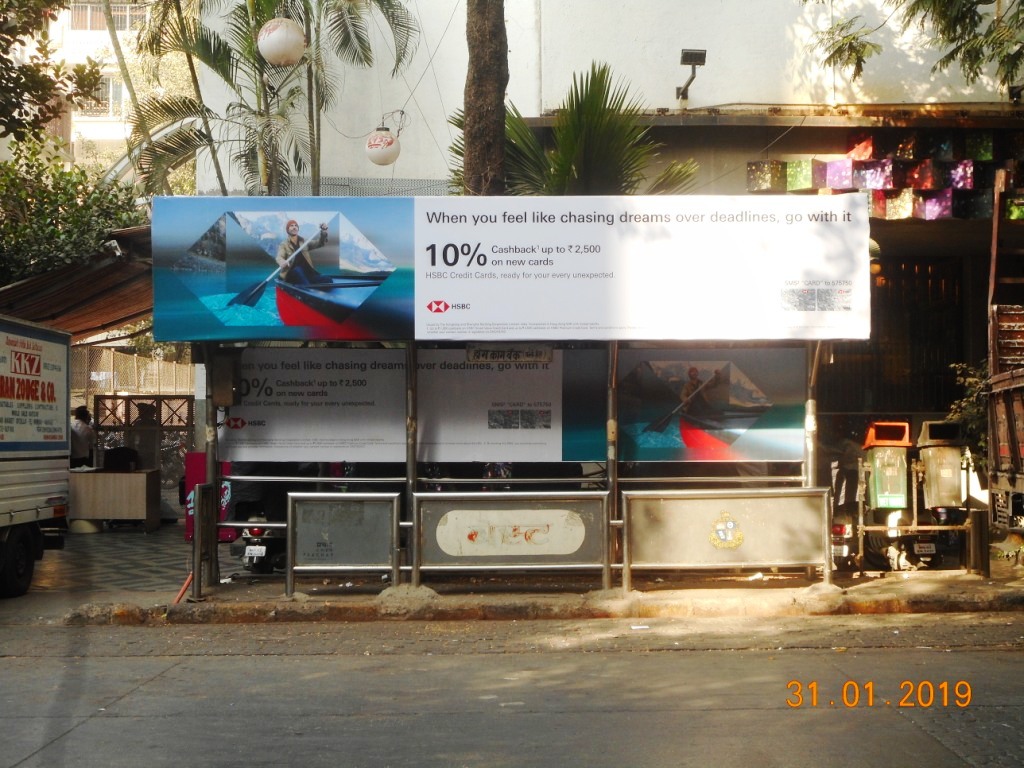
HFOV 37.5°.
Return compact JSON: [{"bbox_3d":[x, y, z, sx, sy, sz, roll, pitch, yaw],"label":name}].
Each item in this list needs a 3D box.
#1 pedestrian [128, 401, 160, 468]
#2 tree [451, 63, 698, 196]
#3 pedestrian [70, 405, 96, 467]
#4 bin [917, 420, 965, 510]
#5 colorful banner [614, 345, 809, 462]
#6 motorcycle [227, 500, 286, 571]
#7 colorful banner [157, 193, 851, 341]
[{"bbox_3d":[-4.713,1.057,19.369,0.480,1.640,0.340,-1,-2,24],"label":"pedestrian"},{"bbox_3d":[0.671,-0.804,16.101,2.650,5.300,2.400,0,-2,0],"label":"tree"},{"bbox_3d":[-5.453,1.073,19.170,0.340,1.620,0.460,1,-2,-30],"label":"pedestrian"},{"bbox_3d":[3.972,0.756,14.120,0.420,0.820,0.380,0,-2,0],"label":"bin"},{"bbox_3d":[1.812,0.186,13.700,1.730,1.050,0.060,0,-2,0],"label":"colorful banner"},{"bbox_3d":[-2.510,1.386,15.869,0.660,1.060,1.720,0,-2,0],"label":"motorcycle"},{"bbox_3d":[-0.009,-0.984,12.850,6.100,1.250,0.100,0,-2,0],"label":"colorful banner"}]

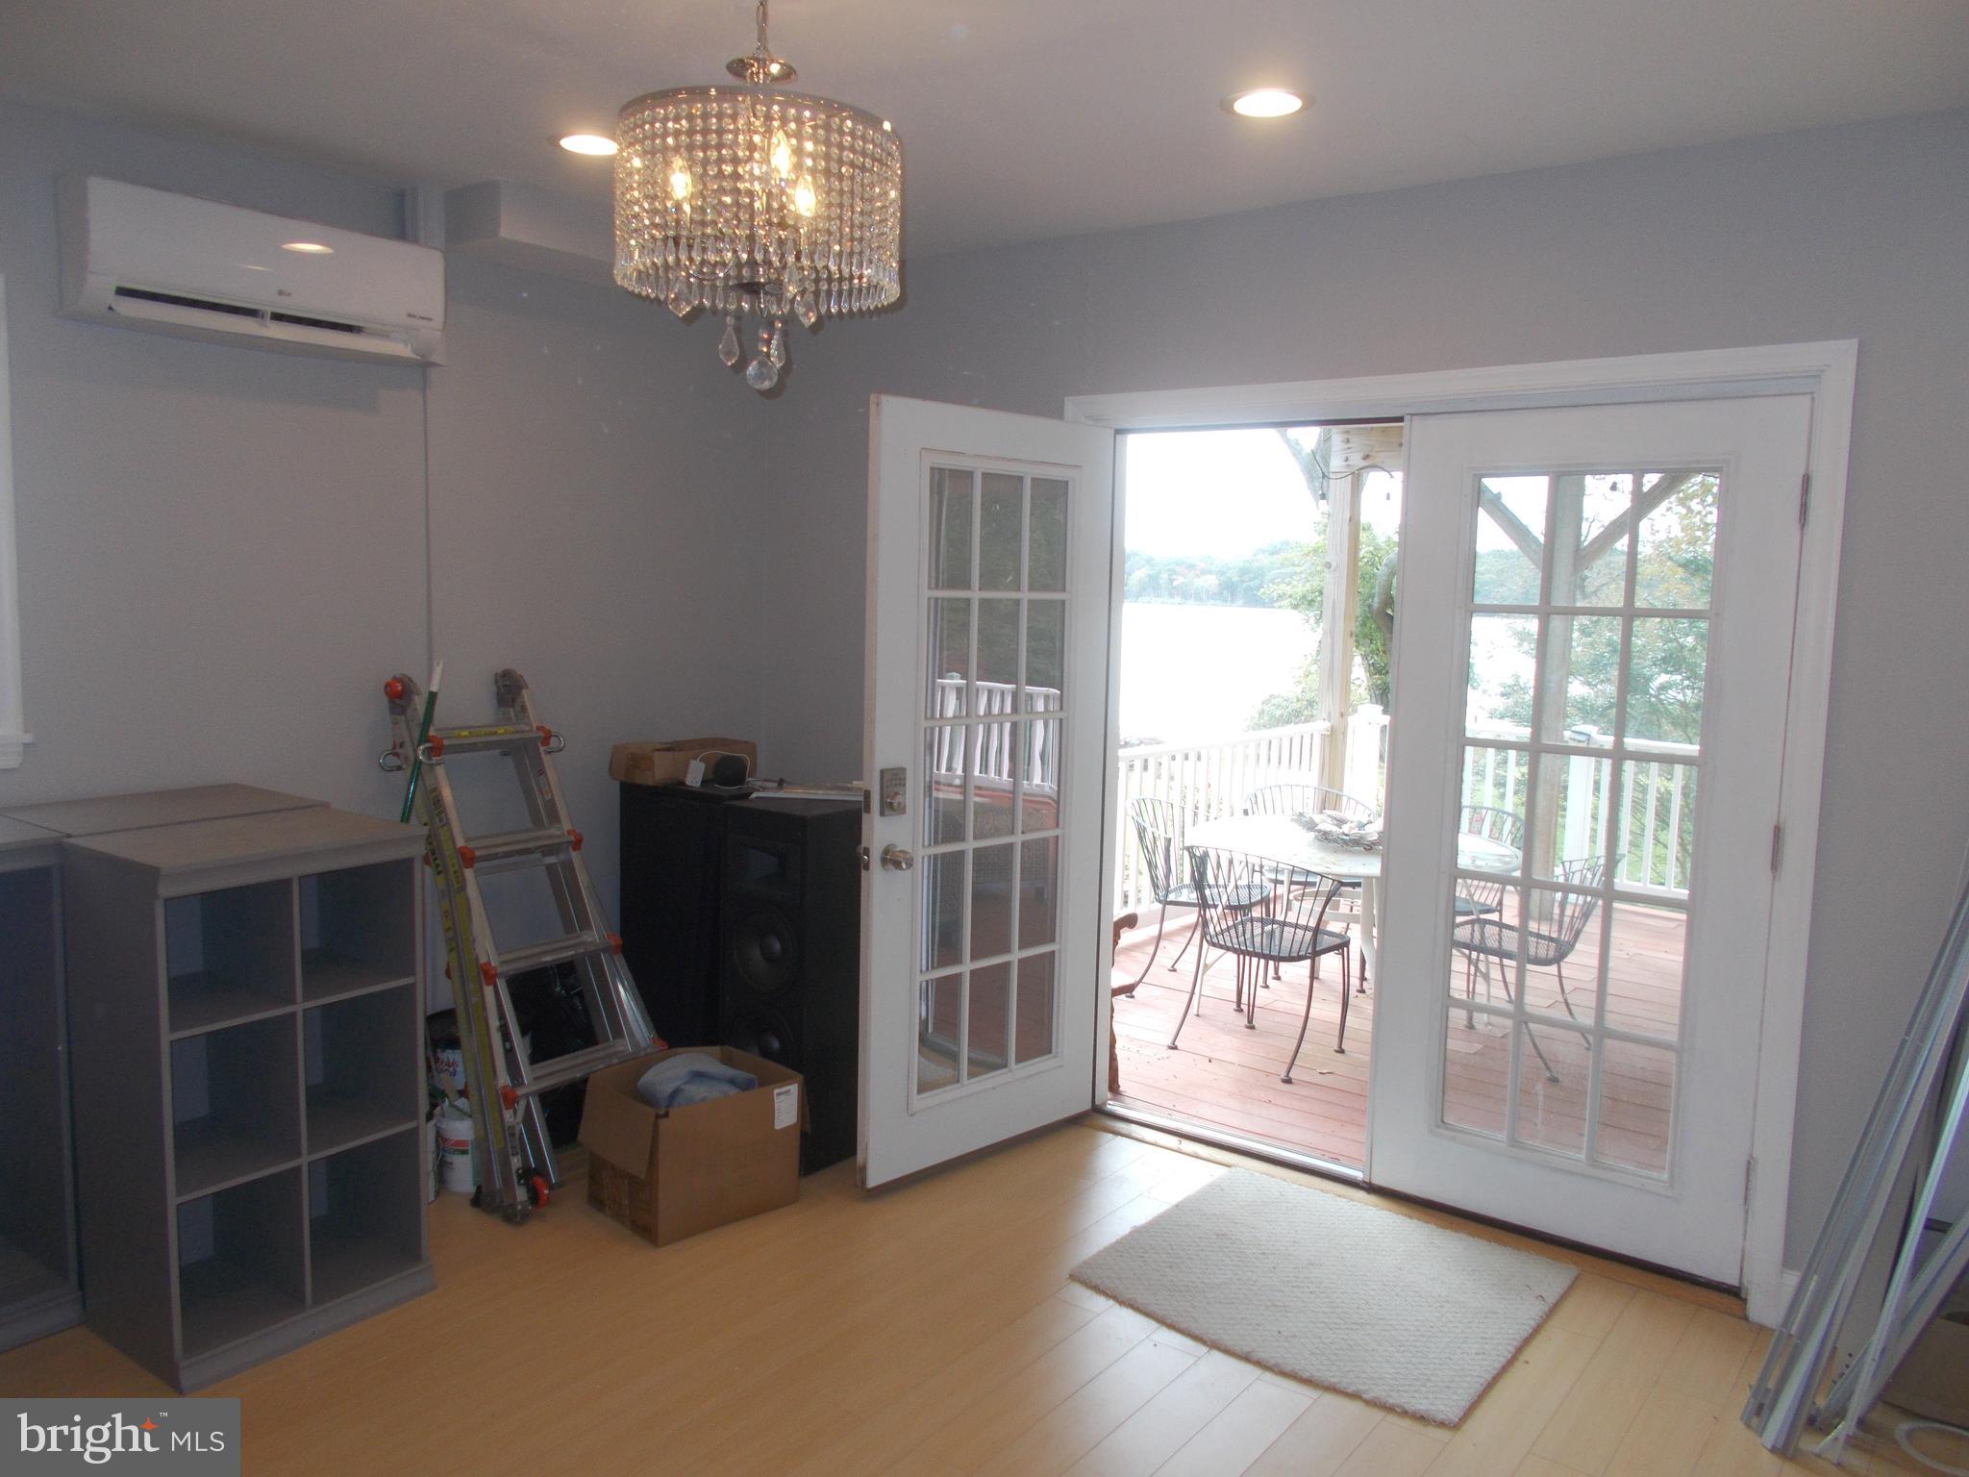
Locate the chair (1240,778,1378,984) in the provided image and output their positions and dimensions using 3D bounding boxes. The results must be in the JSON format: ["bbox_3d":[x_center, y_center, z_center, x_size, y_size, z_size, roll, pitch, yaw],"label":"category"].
[{"bbox_3d":[1.524,0.642,6.758,0.577,0.796,0.567,2,6,6],"label":"chair"}]

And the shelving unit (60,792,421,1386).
[{"bbox_3d":[-1.566,0.717,3.176,0.450,1.031,0.557,6,8,36],"label":"shelving unit"}]

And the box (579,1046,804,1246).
[{"bbox_3d":[-0.750,1.021,3.763,0.438,0.338,0.343,-4,8,-42],"label":"box"}]

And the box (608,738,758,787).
[{"bbox_3d":[-0.906,0.066,4.496,0.368,0.107,0.184,-5,9,-44],"label":"box"}]

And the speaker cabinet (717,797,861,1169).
[{"bbox_3d":[-0.498,0.657,4.196,0.368,0.975,0.398,6,8,36],"label":"speaker cabinet"}]

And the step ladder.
[{"bbox_3d":[-1.210,0.490,3.940,0.229,1.393,0.567,-17,-7,35],"label":"step ladder"}]

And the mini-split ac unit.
[{"bbox_3d":[-1.729,-1.111,3.557,0.199,0.303,0.841,6,8,36],"label":"mini-split ac unit"}]

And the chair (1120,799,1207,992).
[{"bbox_3d":[0.911,0.679,6.293,0.567,0.796,0.577,4,7,26],"label":"chair"}]

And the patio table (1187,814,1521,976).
[{"bbox_3d":[1.429,0.777,5.856,1.323,0.716,1.323,6,8,36],"label":"patio table"}]

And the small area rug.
[{"bbox_3d":[0.794,1.245,3.450,0.924,0.015,0.829,6,8,36],"label":"small area rug"}]

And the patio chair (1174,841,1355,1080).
[{"bbox_3d":[1.019,0.773,5.452,0.577,0.796,0.567,7,9,44],"label":"patio chair"}]

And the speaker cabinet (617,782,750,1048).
[{"bbox_3d":[-0.808,0.619,4.443,0.408,0.985,0.388,6,8,36],"label":"speaker cabinet"}]

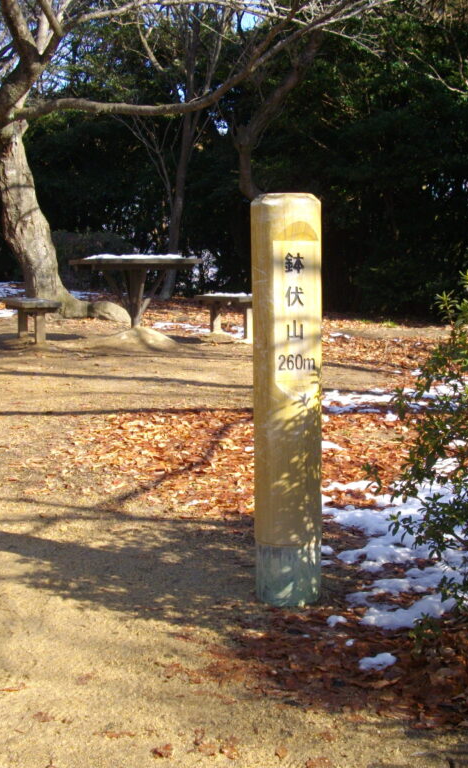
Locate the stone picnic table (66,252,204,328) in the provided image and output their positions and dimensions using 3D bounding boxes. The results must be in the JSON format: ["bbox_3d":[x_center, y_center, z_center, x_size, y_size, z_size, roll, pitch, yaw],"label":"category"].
[{"bbox_3d":[-1.040,-0.957,11.470,1.220,0.700,0.950,-3,9,-17],"label":"stone picnic table"}]

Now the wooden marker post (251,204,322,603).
[{"bbox_3d":[0.170,0.051,3.504,0.218,1.296,0.218,-4,9,-20],"label":"wooden marker post"}]

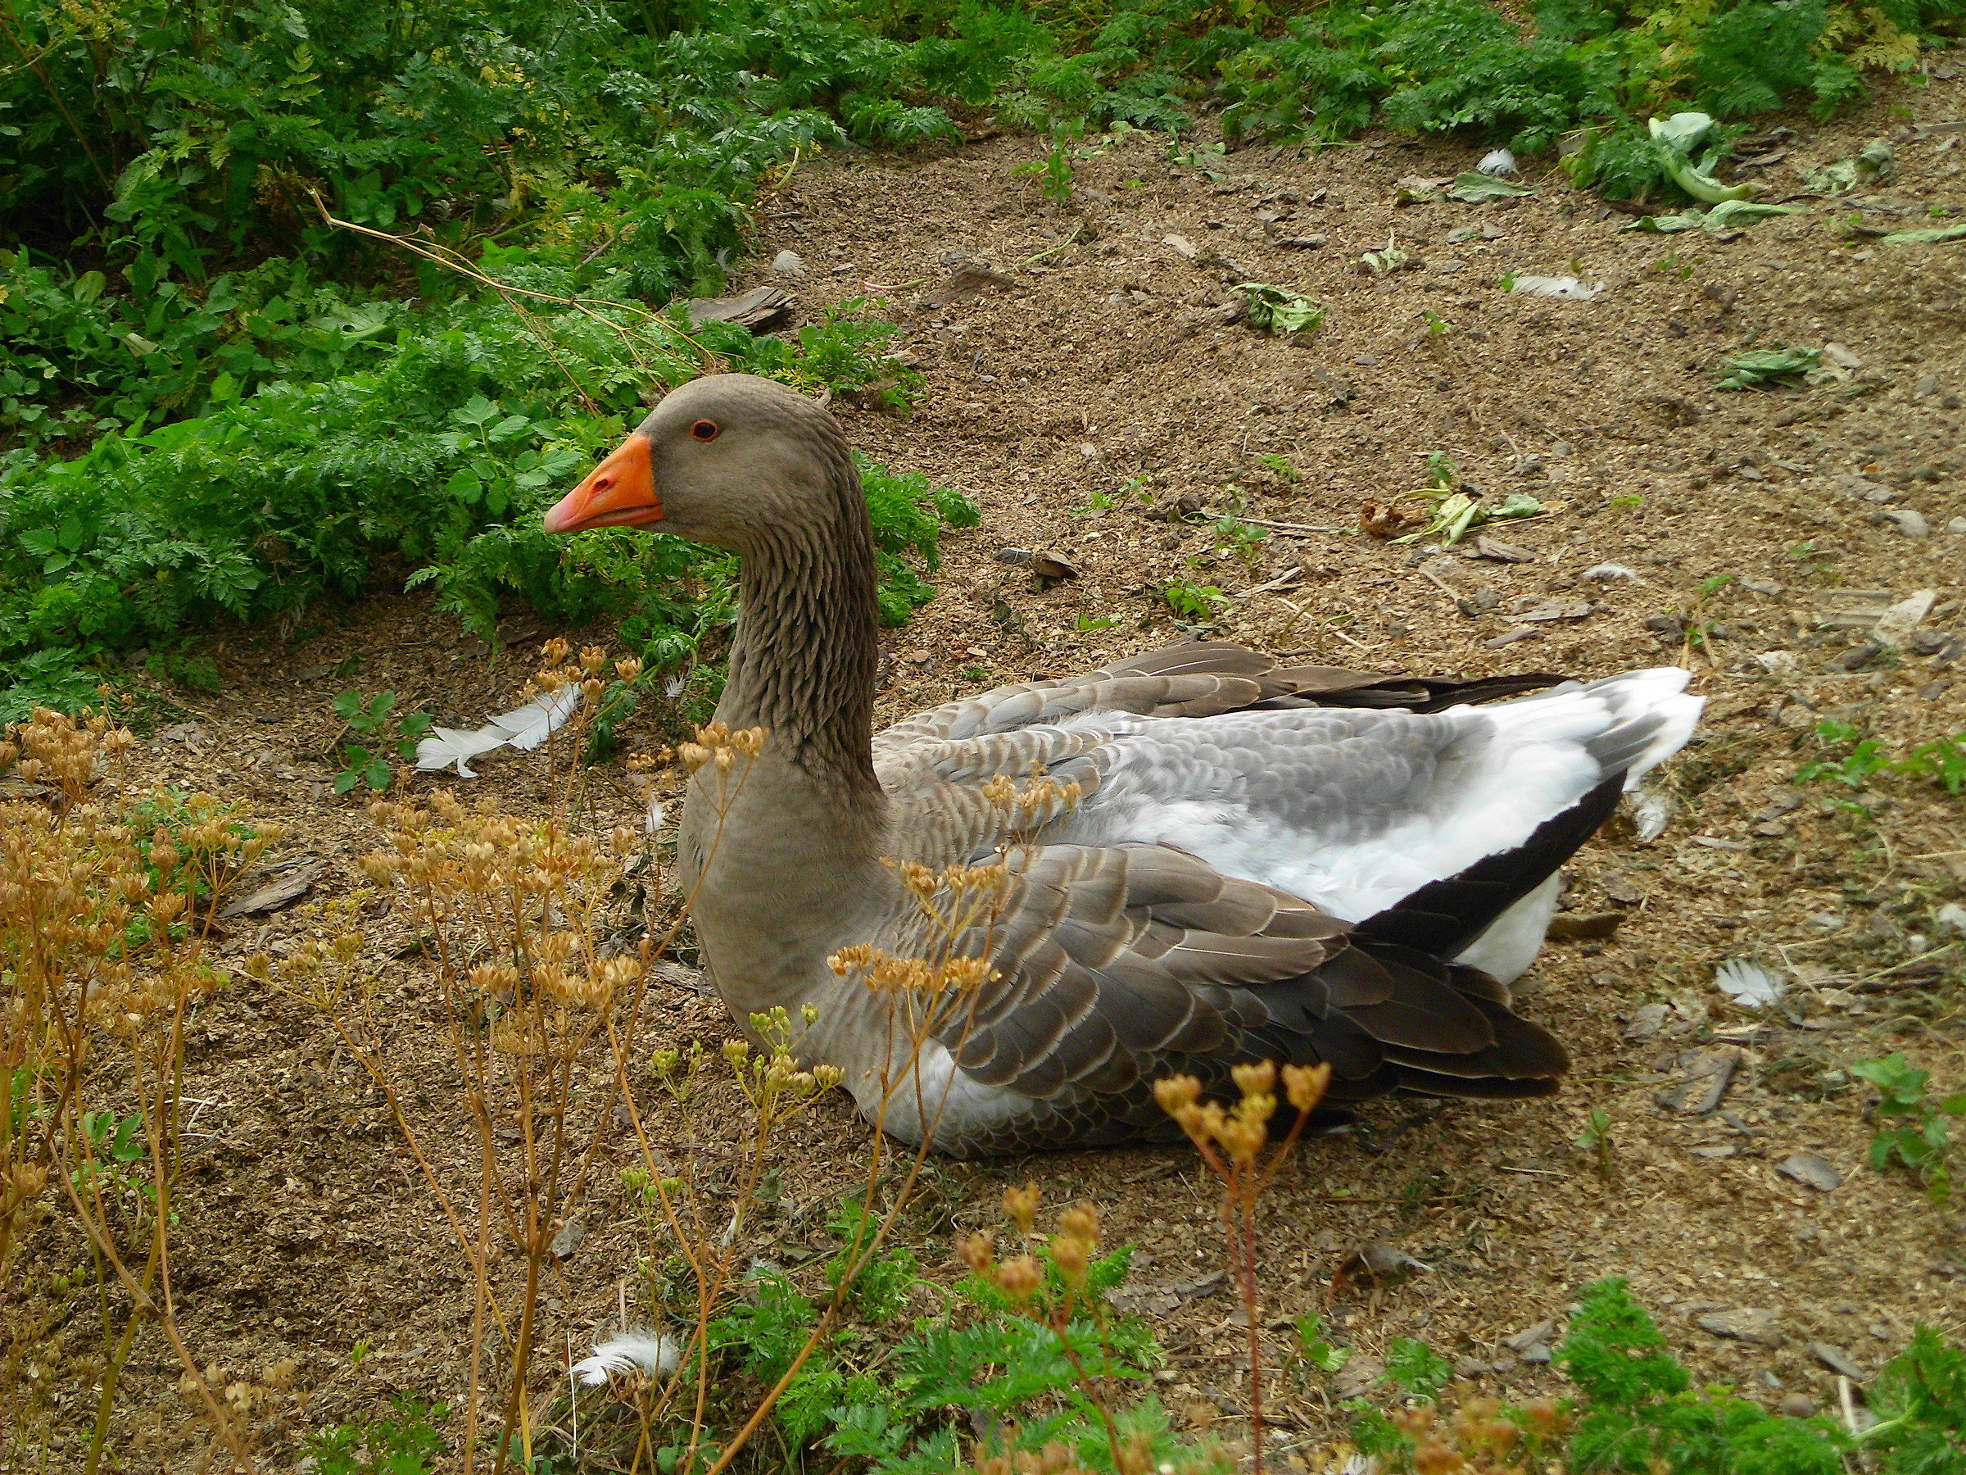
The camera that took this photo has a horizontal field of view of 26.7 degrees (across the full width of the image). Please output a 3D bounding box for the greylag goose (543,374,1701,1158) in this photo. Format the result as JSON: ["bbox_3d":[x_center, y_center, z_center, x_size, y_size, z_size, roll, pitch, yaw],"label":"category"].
[{"bbox_3d":[0.085,-0.022,2.154,0.623,0.397,0.296,-7,27,-13],"label":"greylag goose"}]

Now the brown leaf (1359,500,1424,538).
[{"bbox_3d":[0.282,-0.151,2.850,0.043,0.018,0.029,0,26,0],"label":"brown leaf"}]

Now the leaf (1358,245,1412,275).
[{"bbox_3d":[0.323,-0.383,3.329,0.041,0.015,0.035,0,26,0],"label":"leaf"}]

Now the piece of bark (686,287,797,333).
[{"bbox_3d":[-0.191,-0.335,3.260,0.095,0.029,0.055,-15,29,-29],"label":"piece of bark"}]

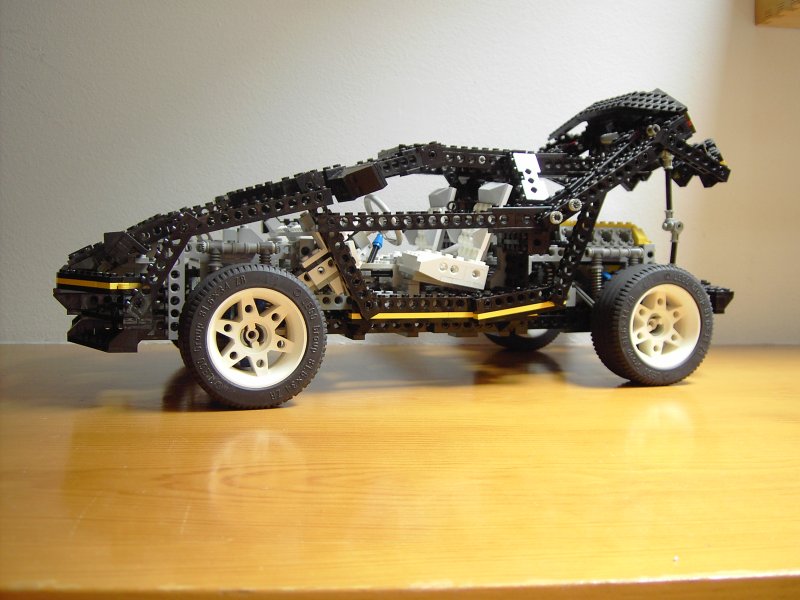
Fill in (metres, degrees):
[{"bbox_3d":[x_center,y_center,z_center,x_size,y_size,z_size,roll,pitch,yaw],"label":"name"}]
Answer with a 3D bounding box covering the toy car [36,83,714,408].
[{"bbox_3d":[-0.008,-0.056,0.599,0.457,0.220,0.230,-1,4,-20],"label":"toy car"}]

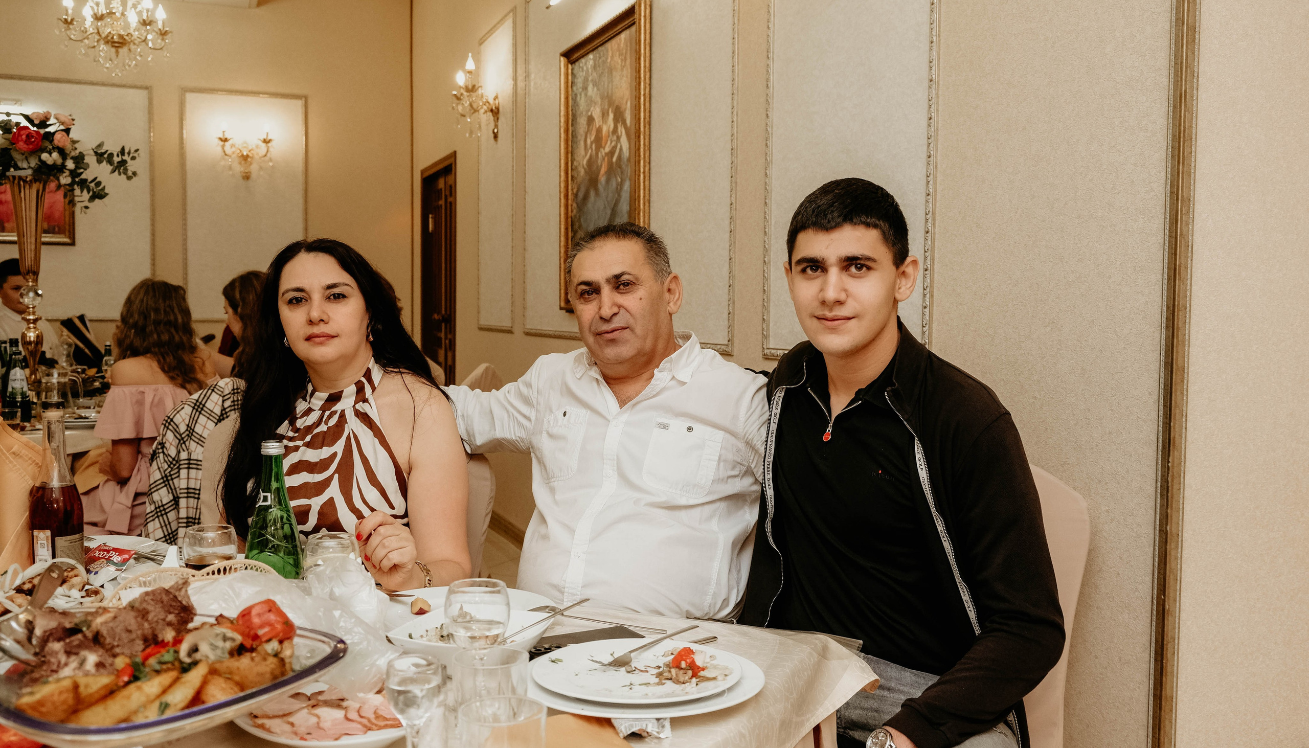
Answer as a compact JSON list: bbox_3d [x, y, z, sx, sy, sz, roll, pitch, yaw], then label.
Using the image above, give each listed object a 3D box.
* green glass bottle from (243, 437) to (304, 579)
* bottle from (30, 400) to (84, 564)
[{"bbox_3d":[-0.499,0.212,1.528,0.073,0.255,0.073,1,3,0],"label":"green glass bottle"},{"bbox_3d":[-0.954,0.181,1.858,0.079,0.280,0.079,1,3,0],"label":"bottle"}]

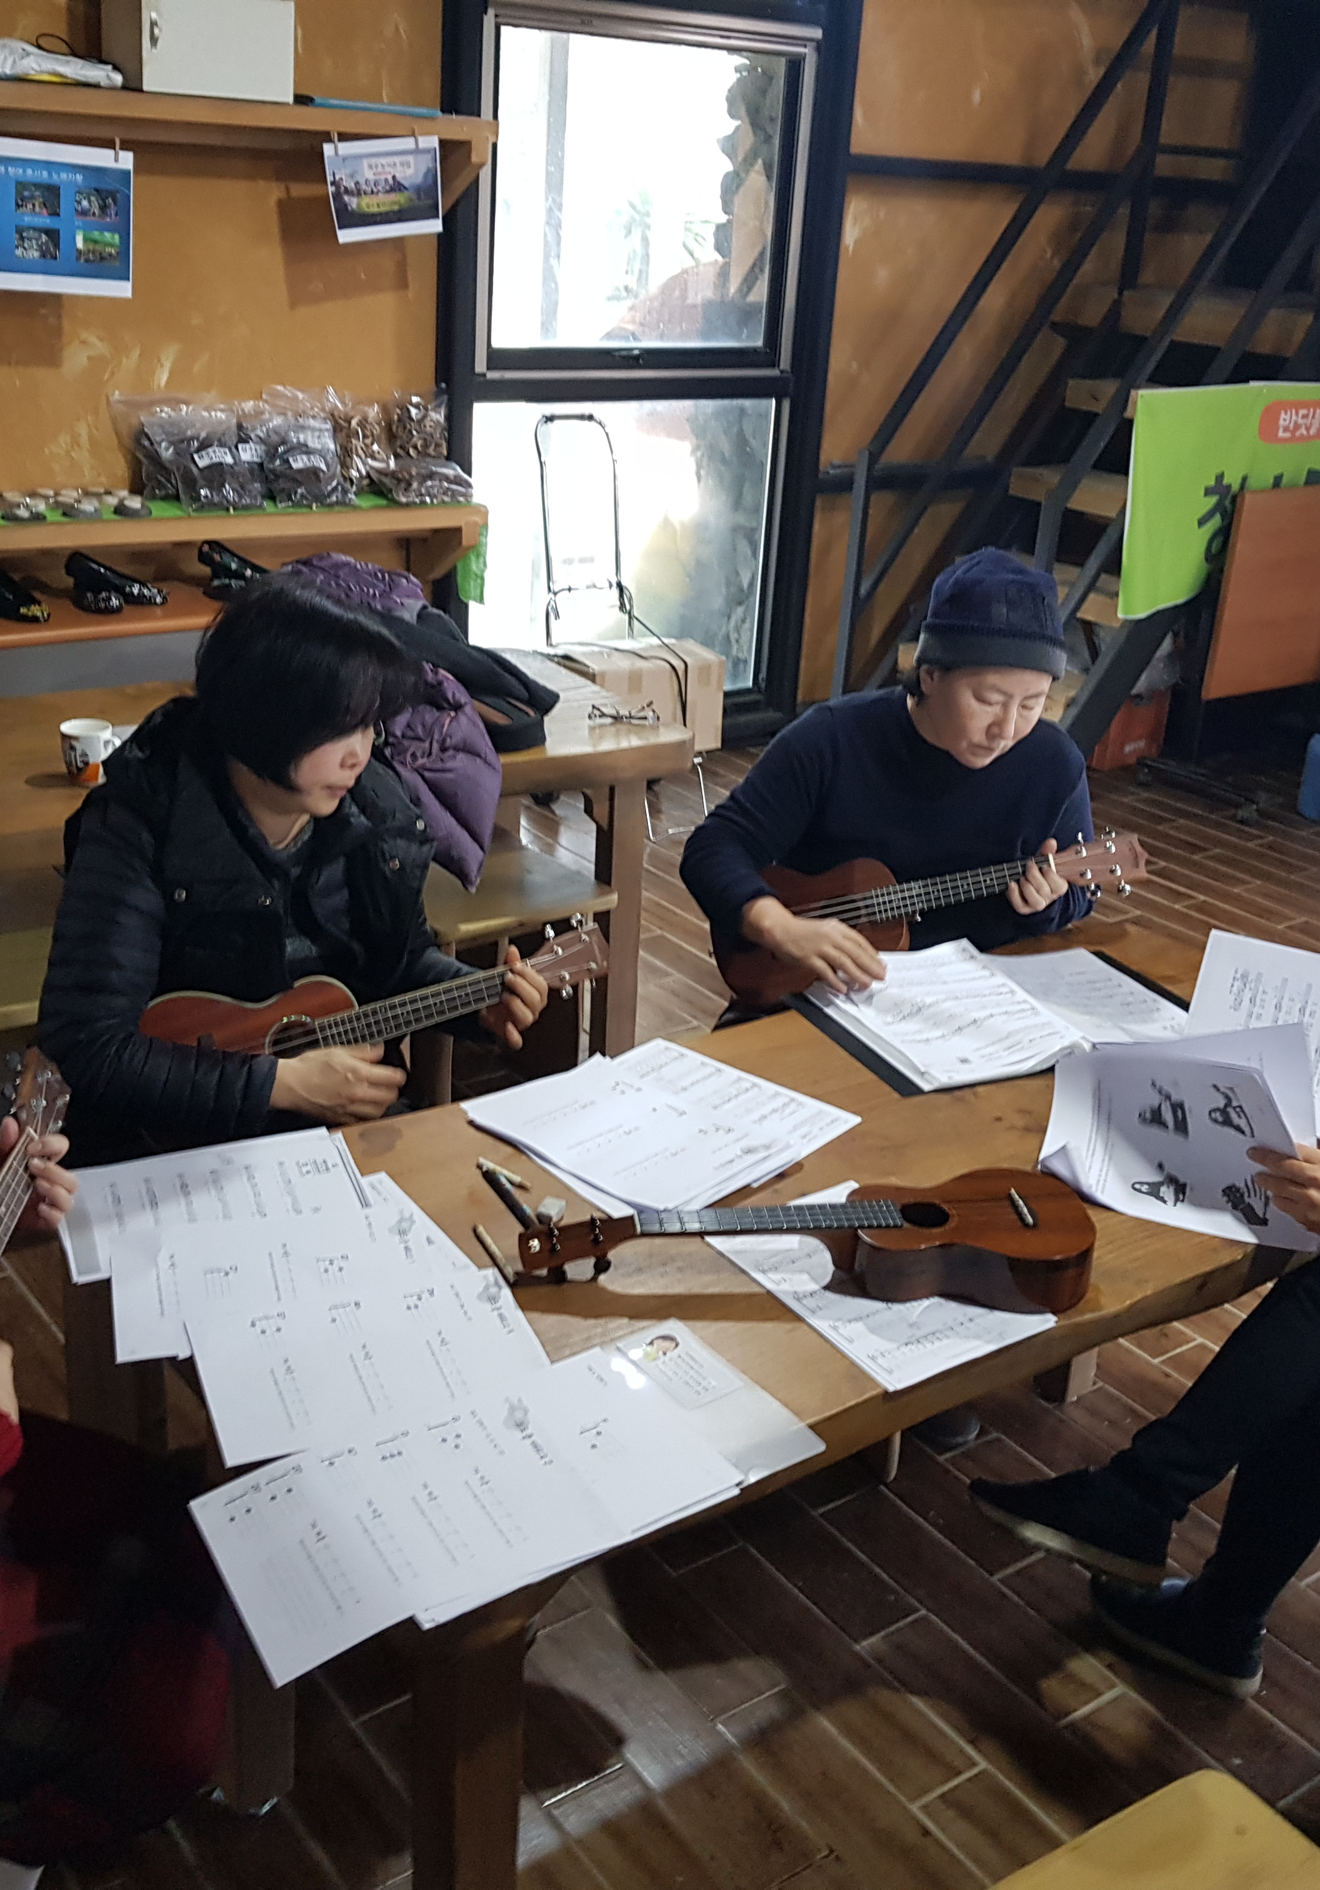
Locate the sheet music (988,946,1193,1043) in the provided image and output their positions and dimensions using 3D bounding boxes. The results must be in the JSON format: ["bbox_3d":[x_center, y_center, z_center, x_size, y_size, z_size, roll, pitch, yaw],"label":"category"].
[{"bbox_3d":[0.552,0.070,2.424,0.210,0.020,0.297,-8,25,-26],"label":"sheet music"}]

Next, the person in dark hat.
[{"bbox_3d":[0.382,0.056,2.753,0.580,1.220,0.680,-2,23,-14],"label":"person in dark hat"}]

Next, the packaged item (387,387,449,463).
[{"bbox_3d":[-0.630,-1.333,4.919,0.170,0.220,0.085,-12,27,-33],"label":"packaged item"}]

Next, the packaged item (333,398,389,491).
[{"bbox_3d":[-0.770,-1.267,4.843,0.170,0.245,0.085,-12,27,-33],"label":"packaged item"}]

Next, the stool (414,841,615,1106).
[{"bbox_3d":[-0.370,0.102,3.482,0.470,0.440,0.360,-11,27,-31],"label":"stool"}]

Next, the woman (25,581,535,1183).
[{"bbox_3d":[-0.426,0.225,2.217,0.580,1.220,0.700,-11,27,-32],"label":"woman"}]

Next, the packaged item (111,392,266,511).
[{"bbox_3d":[-1.146,-1.212,4.657,0.300,0.250,0.180,-11,27,-31],"label":"packaged item"}]

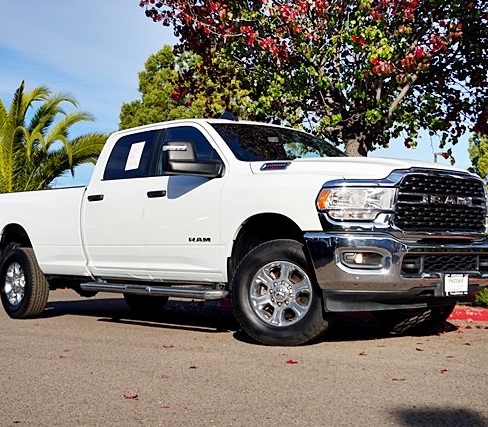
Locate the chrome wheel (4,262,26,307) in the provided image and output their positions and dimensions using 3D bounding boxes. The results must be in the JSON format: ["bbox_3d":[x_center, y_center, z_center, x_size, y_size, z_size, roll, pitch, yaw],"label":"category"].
[{"bbox_3d":[-2.579,0.820,9.511,0.180,0.495,0.495,1,-4,-41],"label":"chrome wheel"}]

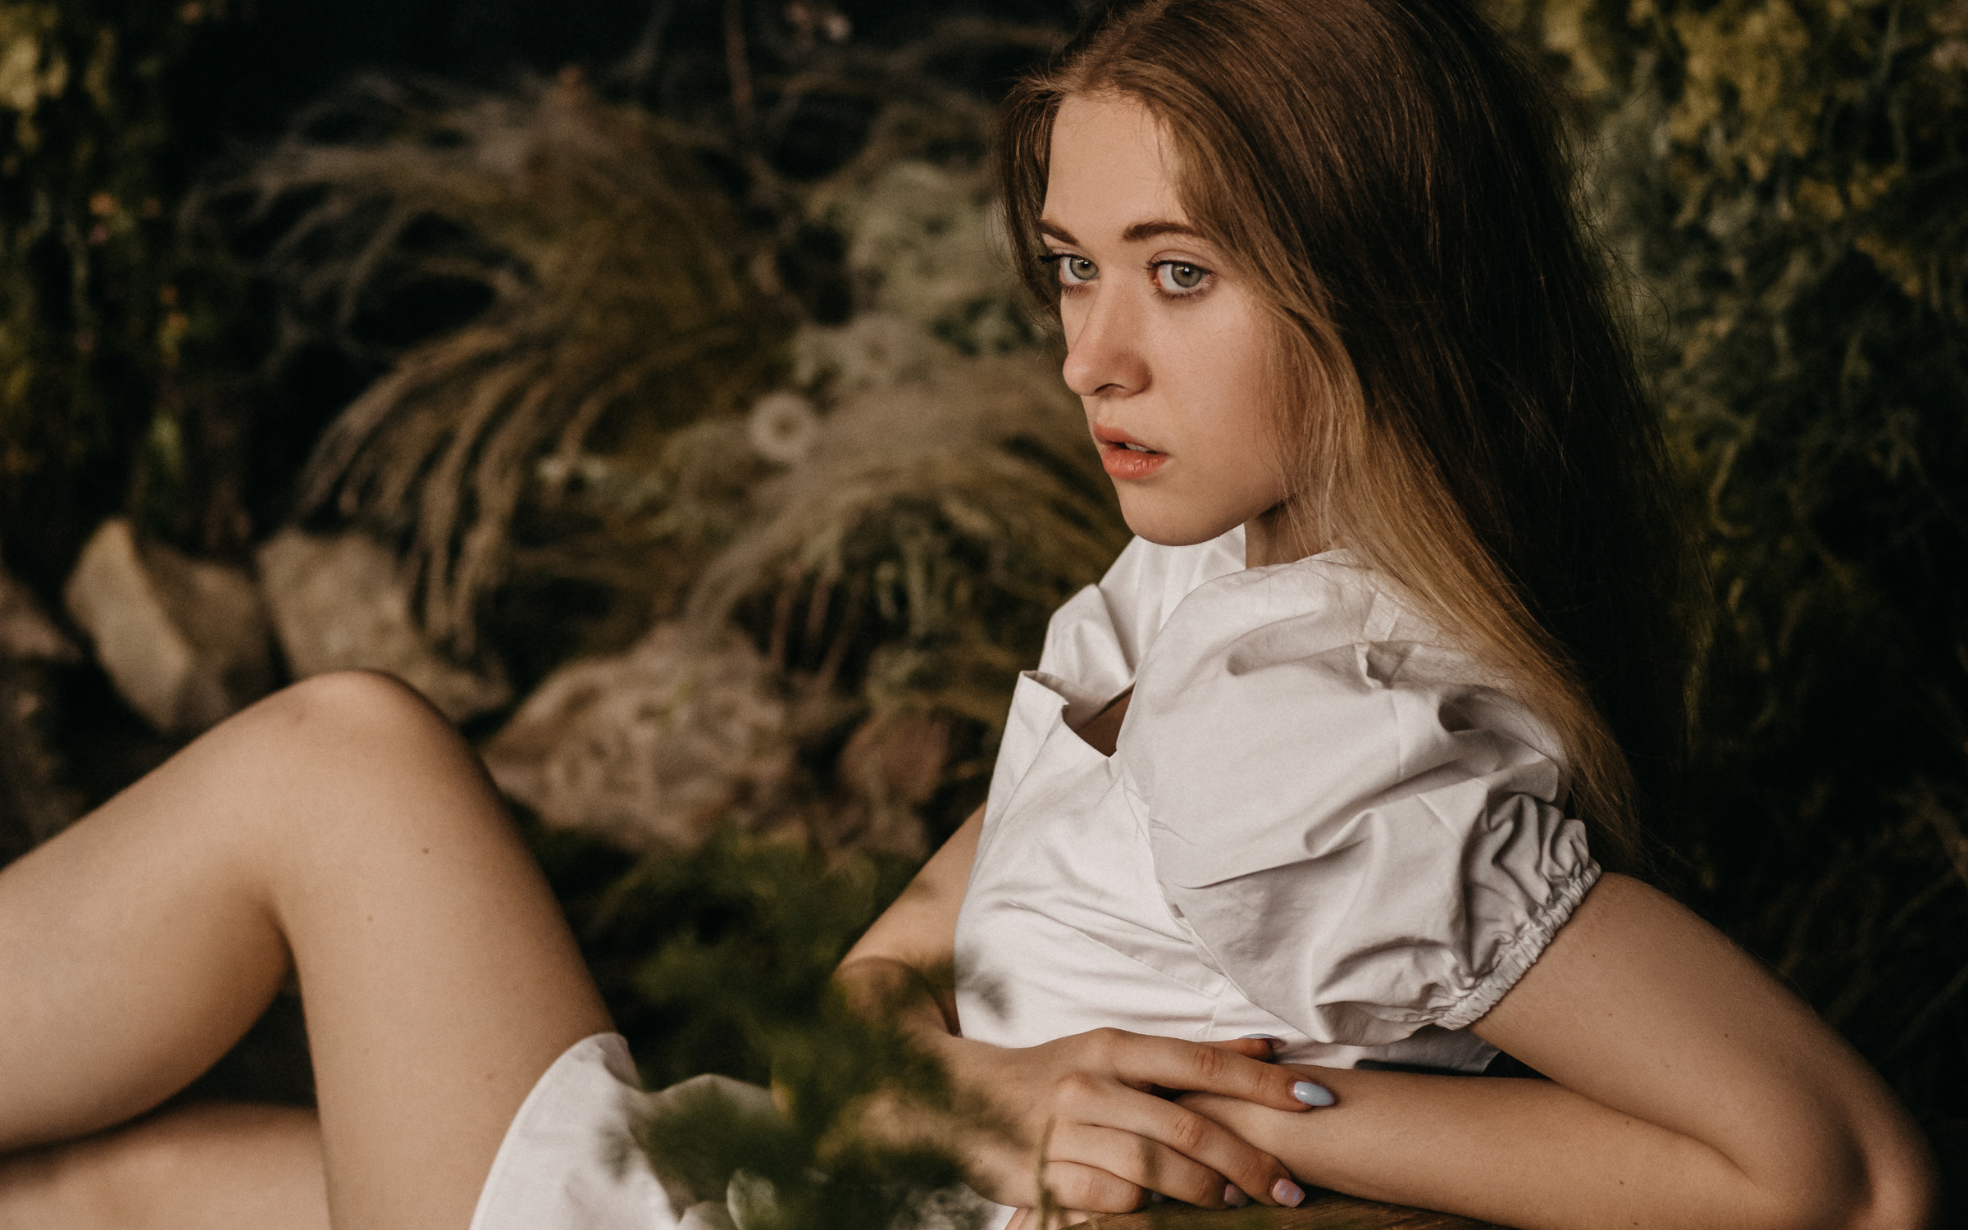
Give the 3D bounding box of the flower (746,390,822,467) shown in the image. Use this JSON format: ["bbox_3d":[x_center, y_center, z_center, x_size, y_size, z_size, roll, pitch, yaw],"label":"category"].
[{"bbox_3d":[-0.123,-0.116,4.300,0.046,0.046,0.040,6,13,0],"label":"flower"}]

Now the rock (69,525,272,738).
[{"bbox_3d":[-0.491,0.008,4.200,0.125,0.120,0.110,6,13,0],"label":"rock"}]

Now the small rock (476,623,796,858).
[{"bbox_3d":[-0.202,0.073,4.100,0.185,0.125,0.140,6,13,0],"label":"small rock"}]

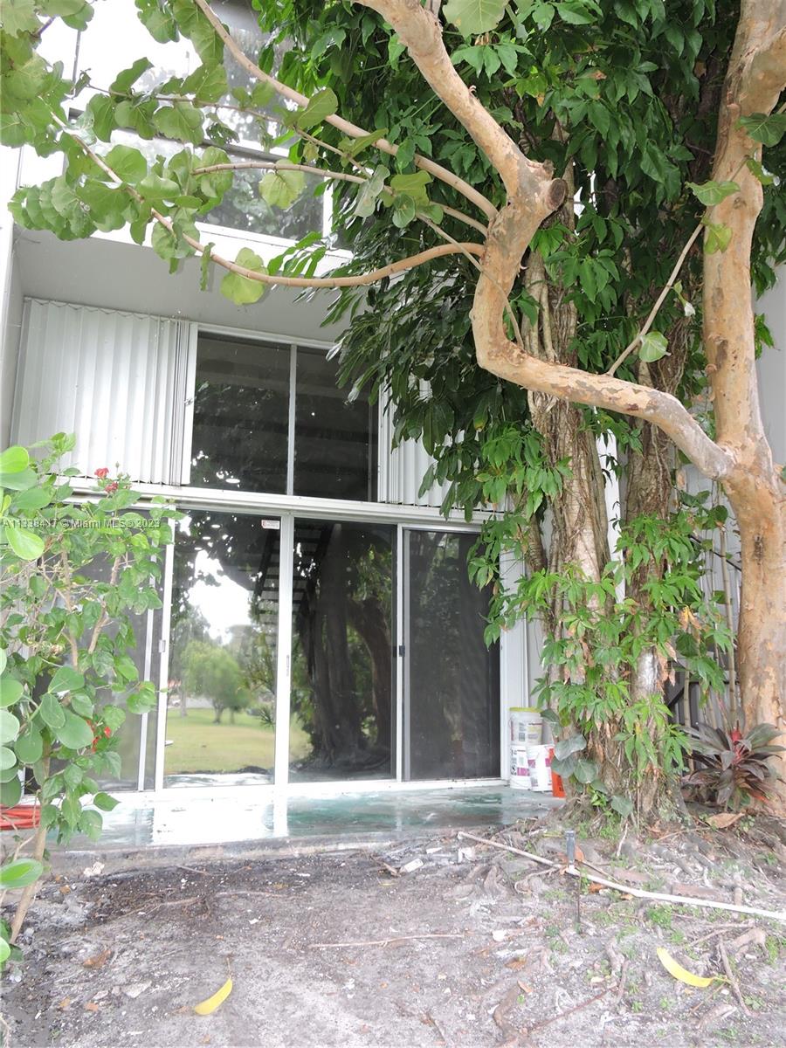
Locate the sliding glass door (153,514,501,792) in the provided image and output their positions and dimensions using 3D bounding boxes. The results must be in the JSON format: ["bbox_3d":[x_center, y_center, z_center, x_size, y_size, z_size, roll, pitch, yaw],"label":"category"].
[{"bbox_3d":[-0.426,1.081,7.249,2.954,2.284,0.110,4,-11,-18],"label":"sliding glass door"}]

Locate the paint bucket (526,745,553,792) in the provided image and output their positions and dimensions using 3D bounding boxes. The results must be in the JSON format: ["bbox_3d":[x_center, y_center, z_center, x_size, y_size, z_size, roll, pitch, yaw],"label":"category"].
[{"bbox_3d":[1.289,2.071,7.199,0.290,0.370,0.290,0,-11,0],"label":"paint bucket"}]

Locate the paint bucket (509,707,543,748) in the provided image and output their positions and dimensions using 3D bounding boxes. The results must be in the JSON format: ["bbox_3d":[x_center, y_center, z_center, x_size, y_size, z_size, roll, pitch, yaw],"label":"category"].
[{"bbox_3d":[1.168,1.774,7.458,0.290,0.325,0.290,0,-11,0],"label":"paint bucket"}]

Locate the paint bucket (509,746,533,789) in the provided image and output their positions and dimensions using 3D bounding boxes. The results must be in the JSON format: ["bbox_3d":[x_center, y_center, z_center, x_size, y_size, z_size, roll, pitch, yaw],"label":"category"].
[{"bbox_3d":[1.165,2.108,7.394,0.285,0.365,0.285,0,-11,0],"label":"paint bucket"}]

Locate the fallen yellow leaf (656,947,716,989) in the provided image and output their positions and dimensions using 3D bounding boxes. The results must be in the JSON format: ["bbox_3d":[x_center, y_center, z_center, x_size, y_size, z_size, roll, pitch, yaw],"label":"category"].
[{"bbox_3d":[1.080,1.644,3.148,0.090,0.050,0.241,9,-14,-39],"label":"fallen yellow leaf"}]

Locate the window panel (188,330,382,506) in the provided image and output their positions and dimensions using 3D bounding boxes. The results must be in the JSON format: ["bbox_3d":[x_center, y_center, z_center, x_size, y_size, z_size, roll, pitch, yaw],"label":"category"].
[{"bbox_3d":[-0.910,-0.941,7.470,1.674,1.431,0.090,4,-11,-18],"label":"window panel"}]

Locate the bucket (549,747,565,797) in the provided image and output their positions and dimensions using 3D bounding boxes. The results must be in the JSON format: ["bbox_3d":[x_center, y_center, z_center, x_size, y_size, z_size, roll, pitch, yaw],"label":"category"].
[{"bbox_3d":[1.427,2.017,6.901,0.290,0.370,0.290,4,-11,-18],"label":"bucket"}]

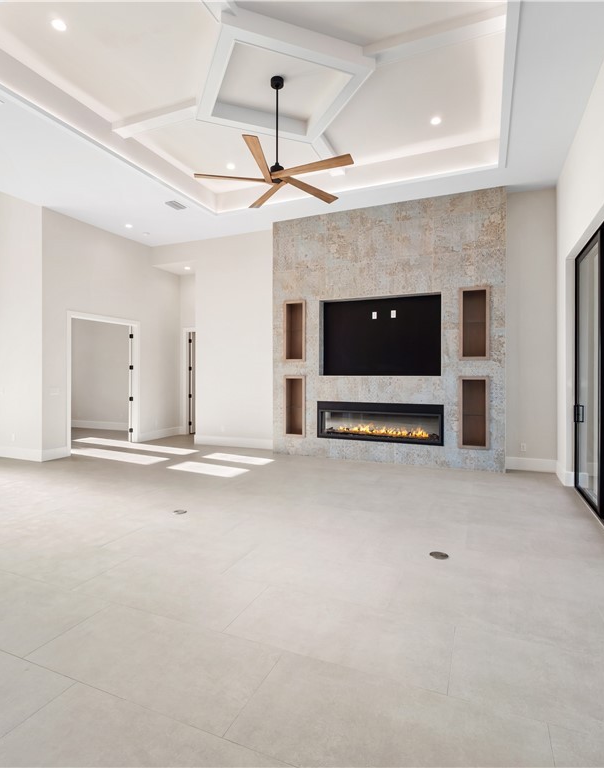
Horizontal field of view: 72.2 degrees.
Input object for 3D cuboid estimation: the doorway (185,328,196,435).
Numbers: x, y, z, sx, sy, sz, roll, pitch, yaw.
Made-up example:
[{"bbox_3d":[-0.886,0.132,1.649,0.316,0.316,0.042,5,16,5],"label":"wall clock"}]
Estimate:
[{"bbox_3d":[-2.346,-0.050,9.794,1.000,2.530,0.140,0,1,23],"label":"doorway"}]

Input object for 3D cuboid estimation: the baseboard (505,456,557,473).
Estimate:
[{"bbox_3d":[3.398,1.209,6.186,0.684,0.190,0.020,0,1,23],"label":"baseboard"}]

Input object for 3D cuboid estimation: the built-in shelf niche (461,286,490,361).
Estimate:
[{"bbox_3d":[2.669,-0.943,6.417,0.415,1.100,0.240,0,1,23],"label":"built-in shelf niche"}]

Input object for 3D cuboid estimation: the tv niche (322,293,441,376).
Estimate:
[{"bbox_3d":[1.274,-0.776,6.902,2.007,1.290,0.180,0,1,23],"label":"tv niche"}]

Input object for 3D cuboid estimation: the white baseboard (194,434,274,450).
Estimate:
[{"bbox_3d":[-1.313,1.165,8.194,1.955,0.190,0.020,0,1,23],"label":"white baseboard"}]

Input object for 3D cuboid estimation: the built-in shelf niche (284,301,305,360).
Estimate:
[{"bbox_3d":[-0.086,-0.956,7.576,0.415,1.100,0.240,0,1,23],"label":"built-in shelf niche"}]

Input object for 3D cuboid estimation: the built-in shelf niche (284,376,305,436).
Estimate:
[{"bbox_3d":[-0.086,0.406,7.576,0.415,1.100,0.240,0,1,23],"label":"built-in shelf niche"}]

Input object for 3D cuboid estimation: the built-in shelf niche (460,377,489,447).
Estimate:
[{"bbox_3d":[2.667,0.422,6.418,0.415,1.100,0.240,0,1,23],"label":"built-in shelf niche"}]

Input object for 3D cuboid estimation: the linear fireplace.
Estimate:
[{"bbox_3d":[1.289,0.633,6.936,2.083,0.637,0.280,0,1,23],"label":"linear fireplace"}]

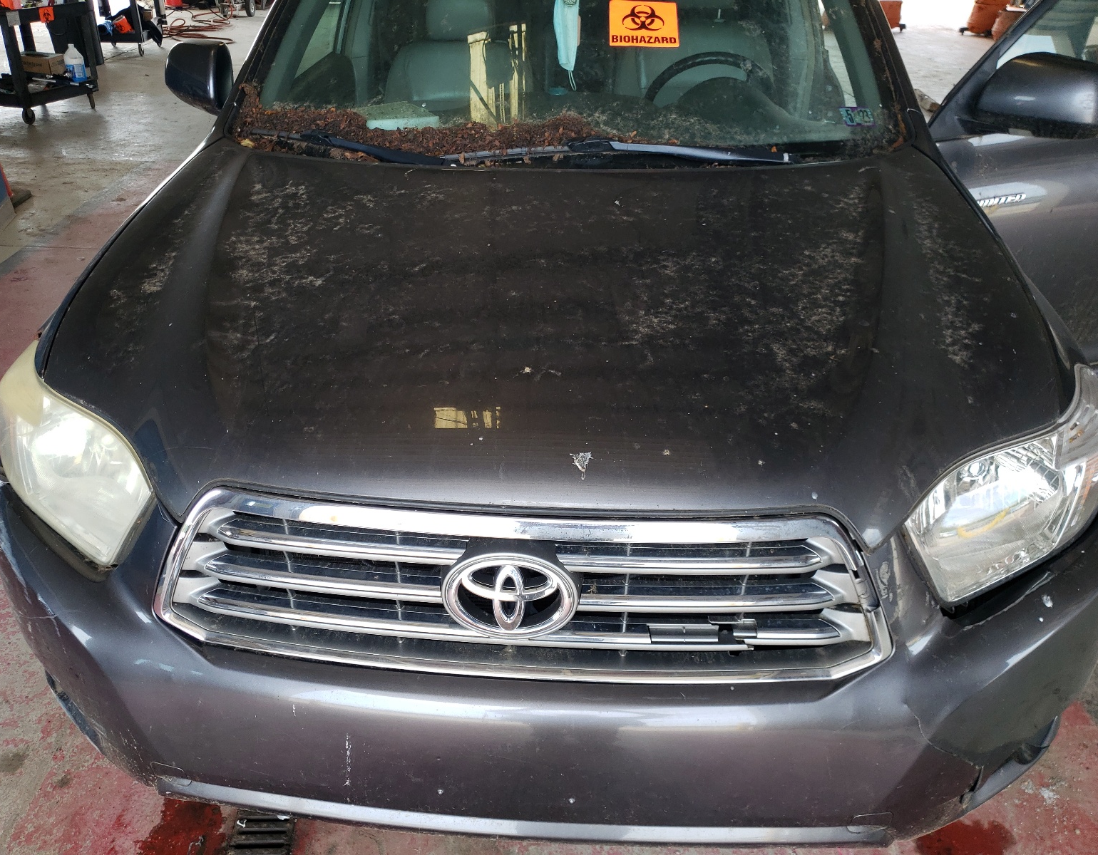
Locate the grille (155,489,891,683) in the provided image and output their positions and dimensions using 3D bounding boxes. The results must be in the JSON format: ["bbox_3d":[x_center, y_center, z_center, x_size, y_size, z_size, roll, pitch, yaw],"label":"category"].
[{"bbox_3d":[-0.047,0.216,1.160,1.040,0.260,0.120,2,20,3],"label":"grille"}]

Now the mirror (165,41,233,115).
[{"bbox_3d":[-0.914,-0.912,2.253,0.230,0.190,0.150,9,33,15],"label":"mirror"}]

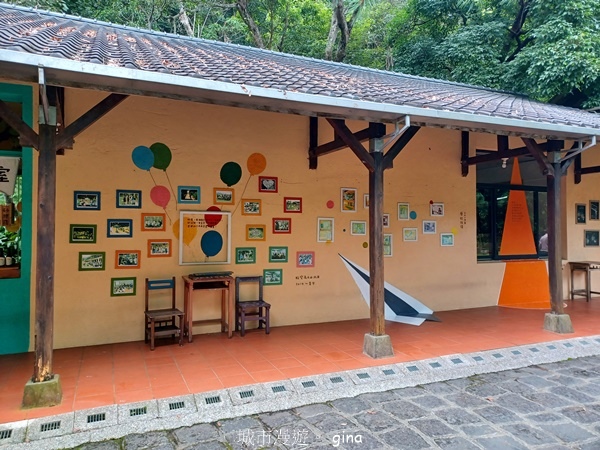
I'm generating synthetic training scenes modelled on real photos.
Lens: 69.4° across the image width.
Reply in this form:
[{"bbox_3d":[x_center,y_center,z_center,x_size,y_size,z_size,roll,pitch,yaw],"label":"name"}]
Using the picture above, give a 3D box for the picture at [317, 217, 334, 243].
[{"bbox_3d":[0.400,0.075,6.691,0.287,0.377,0.020,0,-1,-23],"label":"picture"}]

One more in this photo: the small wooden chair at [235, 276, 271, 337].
[{"bbox_3d":[-0.664,1.107,6.023,0.410,0.745,0.385,0,-1,-23],"label":"small wooden chair"}]

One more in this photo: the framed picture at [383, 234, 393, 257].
[{"bbox_3d":[1.349,0.327,6.803,0.280,0.366,0.030,0,-1,-24],"label":"framed picture"}]

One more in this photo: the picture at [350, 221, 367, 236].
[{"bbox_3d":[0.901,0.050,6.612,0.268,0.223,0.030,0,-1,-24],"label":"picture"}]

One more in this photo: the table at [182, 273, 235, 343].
[{"bbox_3d":[-1.151,1.048,5.513,0.560,0.755,0.370,0,-1,-24],"label":"table"}]

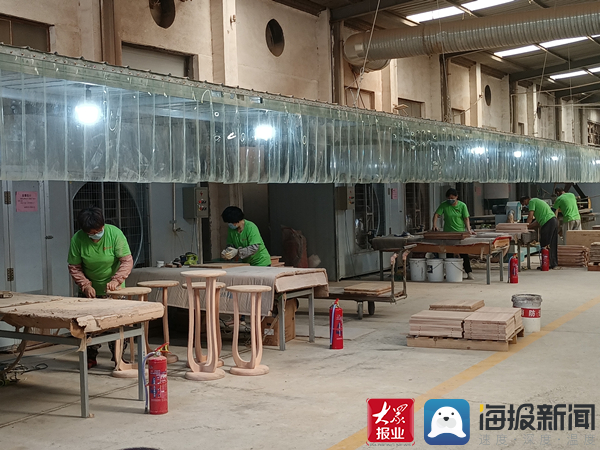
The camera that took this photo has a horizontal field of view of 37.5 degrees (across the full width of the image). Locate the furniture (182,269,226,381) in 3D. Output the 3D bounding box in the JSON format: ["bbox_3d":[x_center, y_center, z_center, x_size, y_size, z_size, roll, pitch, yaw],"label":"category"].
[{"bbox_3d":[-0.797,0.848,7.516,0.393,0.890,0.393,-2,1,0],"label":"furniture"}]

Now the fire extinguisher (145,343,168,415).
[{"bbox_3d":[-1.020,1.082,6.281,0.170,0.496,0.140,-2,1,-7],"label":"fire extinguisher"}]

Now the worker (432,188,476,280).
[{"bbox_3d":[2.763,0.151,15.873,0.680,1.621,0.480,-2,1,20],"label":"worker"}]

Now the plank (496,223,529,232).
[{"bbox_3d":[4.047,0.055,16.802,0.510,0.155,0.450,-1,2,30],"label":"plank"}]

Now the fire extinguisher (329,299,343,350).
[{"bbox_3d":[0.352,0.976,8.744,0.150,0.489,0.140,-2,1,3],"label":"fire extinguisher"}]

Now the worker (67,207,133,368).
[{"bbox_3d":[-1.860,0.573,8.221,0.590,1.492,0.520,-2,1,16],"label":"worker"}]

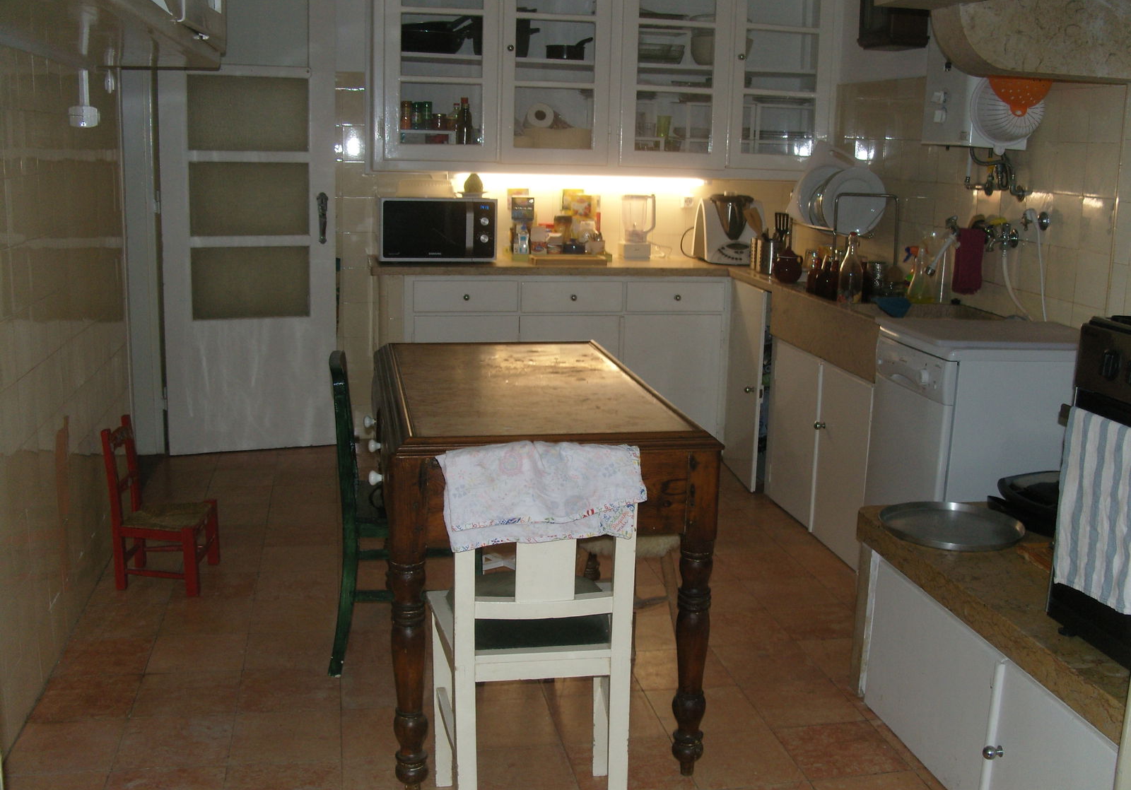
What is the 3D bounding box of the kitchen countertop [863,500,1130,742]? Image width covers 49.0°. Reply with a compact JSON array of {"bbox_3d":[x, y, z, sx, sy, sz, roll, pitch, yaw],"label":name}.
[{"bbox_3d":[1.241,0.438,2.573,0.844,0.064,1.273,-1,12,-10],"label":"kitchen countertop"}]

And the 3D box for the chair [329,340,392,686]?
[{"bbox_3d":[-0.422,0.290,3.272,0.394,0.783,0.402,-1,12,-10],"label":"chair"}]

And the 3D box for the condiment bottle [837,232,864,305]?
[{"bbox_3d":[0.983,-0.440,4.277,0.089,0.248,0.089,0,11,-10],"label":"condiment bottle"}]

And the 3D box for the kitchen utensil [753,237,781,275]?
[{"bbox_3d":[0.835,-0.578,5.158,0.104,0.147,0.104,-1,12,-10],"label":"kitchen utensil"}]

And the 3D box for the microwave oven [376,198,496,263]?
[{"bbox_3d":[-0.560,-0.720,5.368,0.489,0.268,0.355,-1,12,-10],"label":"microwave oven"}]

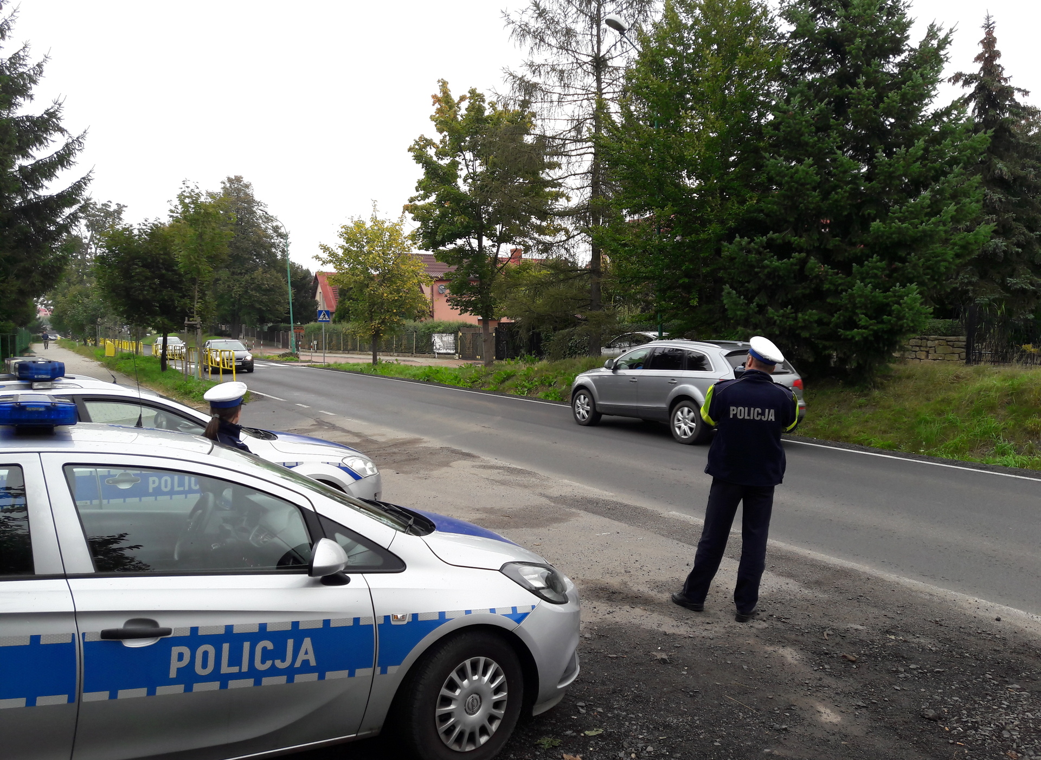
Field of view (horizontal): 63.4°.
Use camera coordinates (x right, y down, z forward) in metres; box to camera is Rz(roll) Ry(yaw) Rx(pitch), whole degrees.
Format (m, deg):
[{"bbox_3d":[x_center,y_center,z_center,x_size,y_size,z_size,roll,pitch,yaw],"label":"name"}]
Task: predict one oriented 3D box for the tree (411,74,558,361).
[{"bbox_3d":[-1.451,-6.240,34.149,6.234,11.535,6.047,0,3,0],"label":"tree"}]

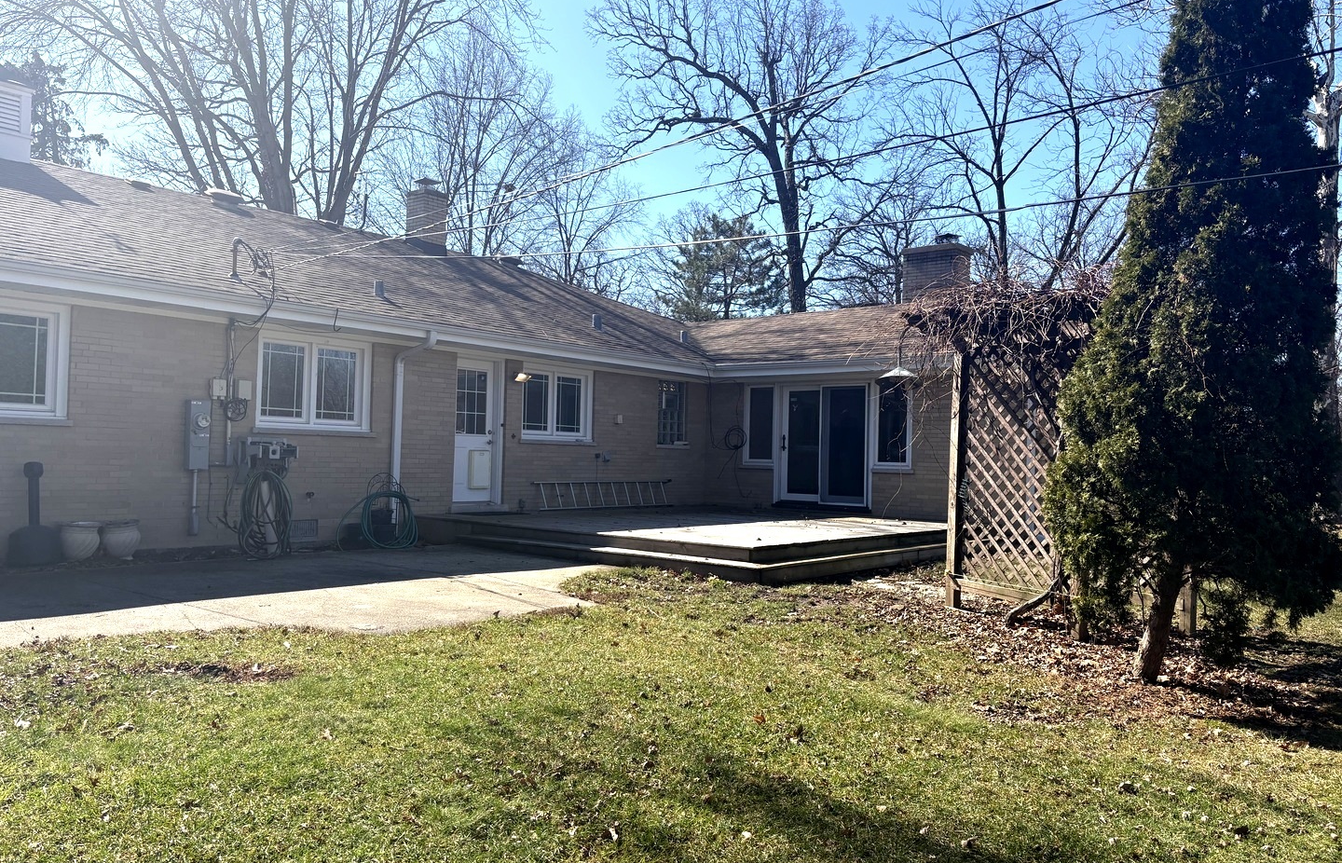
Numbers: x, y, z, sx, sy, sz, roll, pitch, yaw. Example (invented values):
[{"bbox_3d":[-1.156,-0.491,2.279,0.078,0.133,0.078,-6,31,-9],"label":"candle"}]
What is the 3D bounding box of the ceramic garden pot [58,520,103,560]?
[{"bbox_3d":[-5.756,1.069,9.830,0.360,0.360,0.360,3,-2,-30],"label":"ceramic garden pot"}]

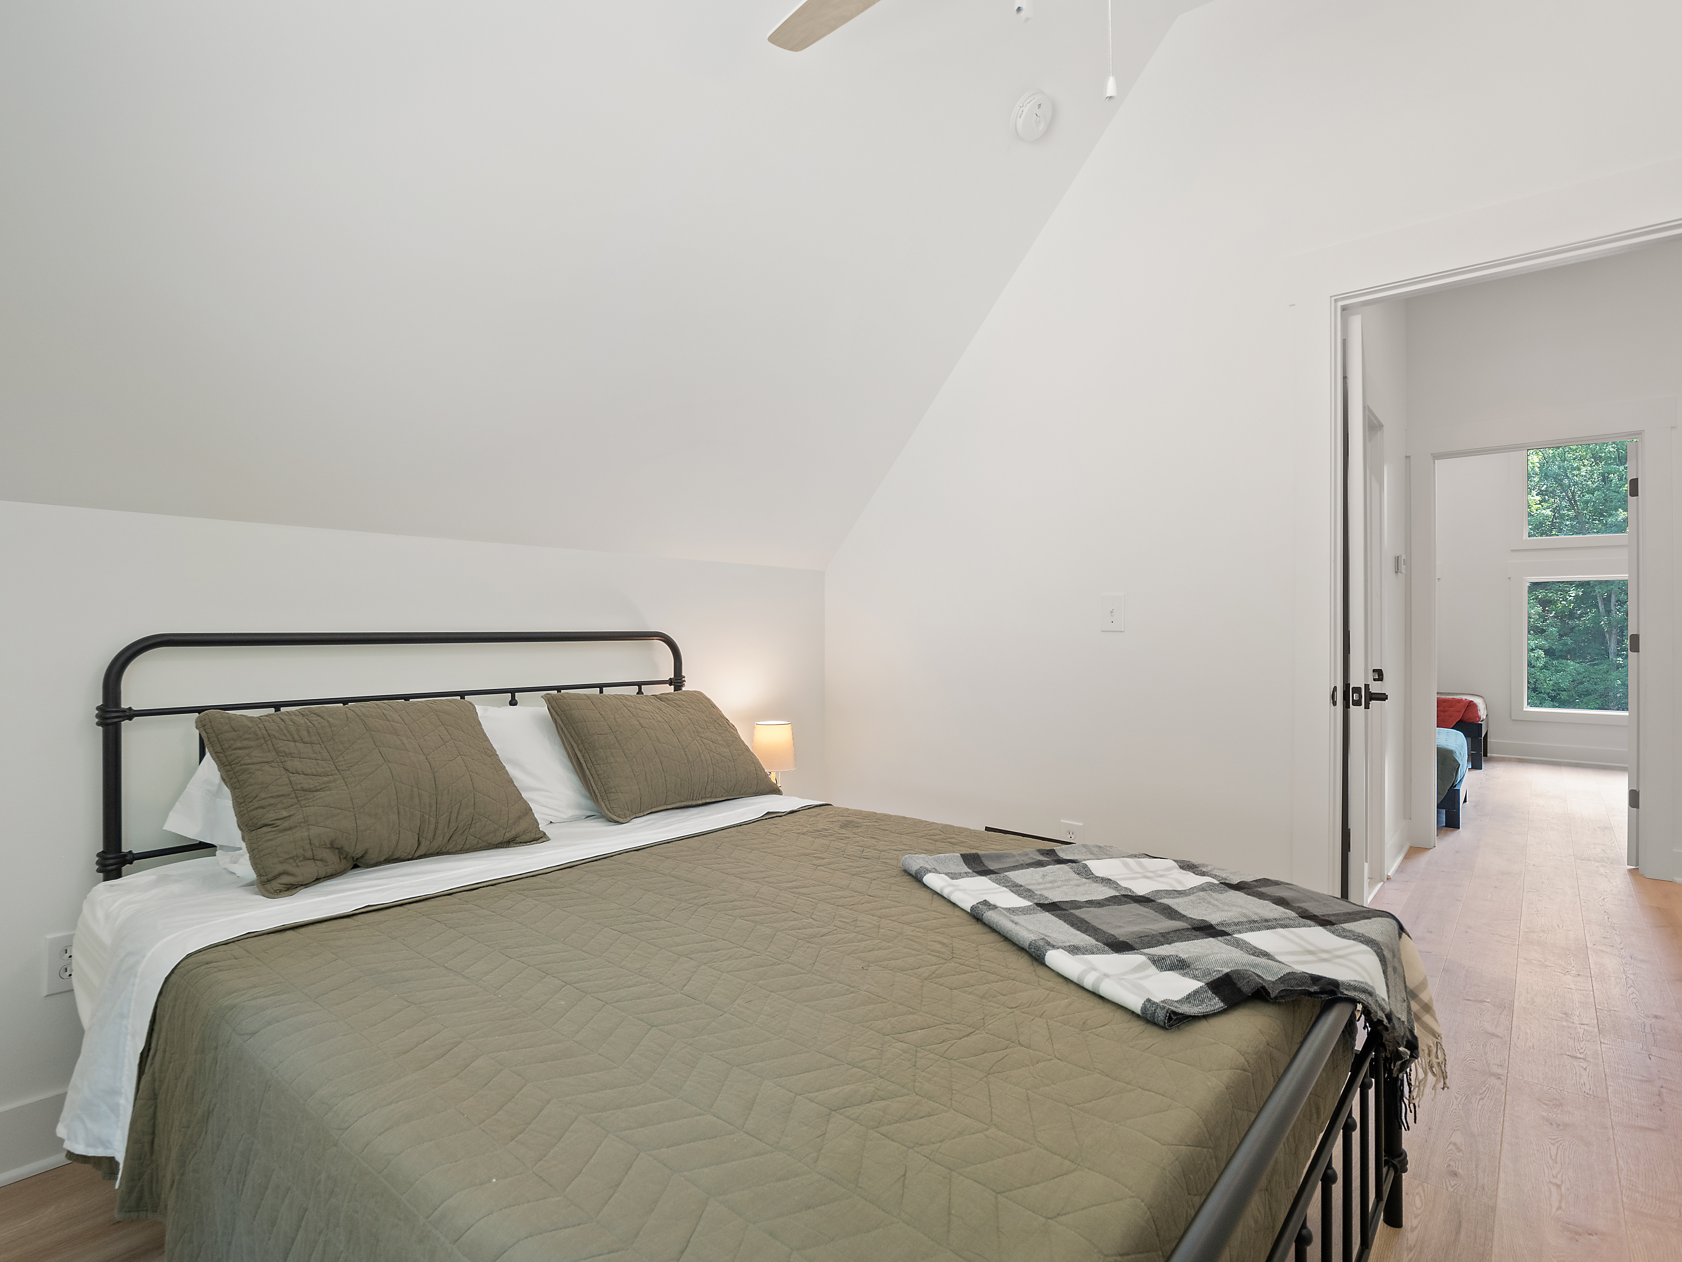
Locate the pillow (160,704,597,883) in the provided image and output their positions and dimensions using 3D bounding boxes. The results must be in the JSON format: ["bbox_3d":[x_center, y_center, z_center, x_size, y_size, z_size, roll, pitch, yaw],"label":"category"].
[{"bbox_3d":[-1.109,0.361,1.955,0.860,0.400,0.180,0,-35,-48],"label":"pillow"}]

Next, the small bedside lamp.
[{"bbox_3d":[-0.255,0.500,2.934,0.165,0.310,0.165,0,0,0],"label":"small bedside lamp"}]

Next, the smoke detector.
[{"bbox_3d":[0.616,-1.619,2.456,0.135,0.135,0.045,0,40,-48],"label":"smoke detector"}]

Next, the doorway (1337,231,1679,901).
[{"bbox_3d":[1.812,0.098,2.083,0.800,2.075,0.130,0,0,37],"label":"doorway"}]

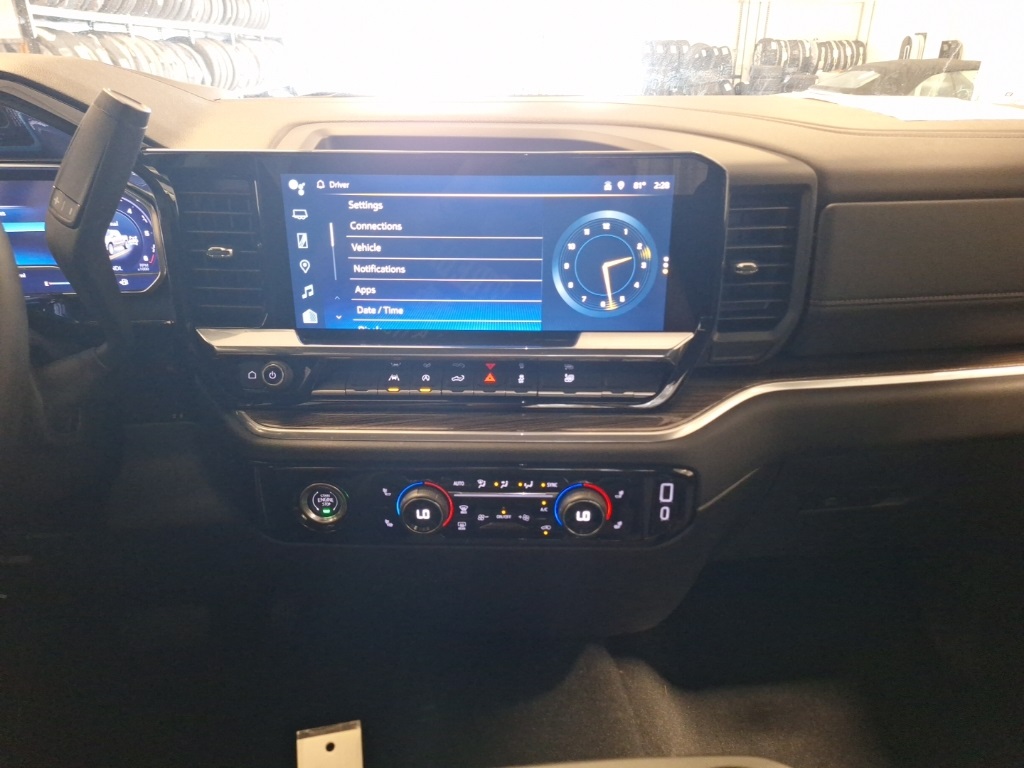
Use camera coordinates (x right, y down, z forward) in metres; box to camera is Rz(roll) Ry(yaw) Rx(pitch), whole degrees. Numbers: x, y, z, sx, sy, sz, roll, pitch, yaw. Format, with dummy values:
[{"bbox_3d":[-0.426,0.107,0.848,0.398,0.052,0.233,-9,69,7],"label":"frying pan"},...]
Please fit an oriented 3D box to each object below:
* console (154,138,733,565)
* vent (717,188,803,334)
[{"bbox_3d":[-0.063,-0.020,0.634,0.460,0.355,0.130,0,23,1],"label":"console"},{"bbox_3d":[0.208,-0.107,0.590,0.071,0.122,0.045,1,23,2],"label":"vent"}]

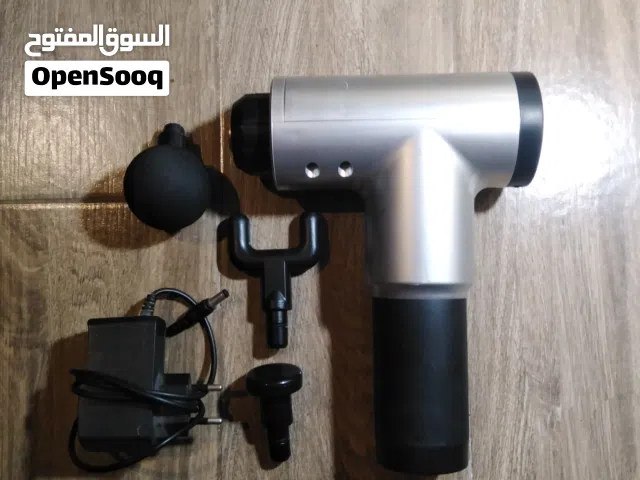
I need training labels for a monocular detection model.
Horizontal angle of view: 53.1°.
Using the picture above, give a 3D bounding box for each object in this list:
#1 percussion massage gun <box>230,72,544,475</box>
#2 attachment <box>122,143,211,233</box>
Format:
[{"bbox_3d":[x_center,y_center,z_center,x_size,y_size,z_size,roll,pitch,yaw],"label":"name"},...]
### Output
[{"bbox_3d":[0.035,0.014,0.364,0.168,0.065,0.218,0,85,3],"label":"percussion massage gun"},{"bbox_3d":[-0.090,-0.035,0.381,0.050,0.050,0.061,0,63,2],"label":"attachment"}]

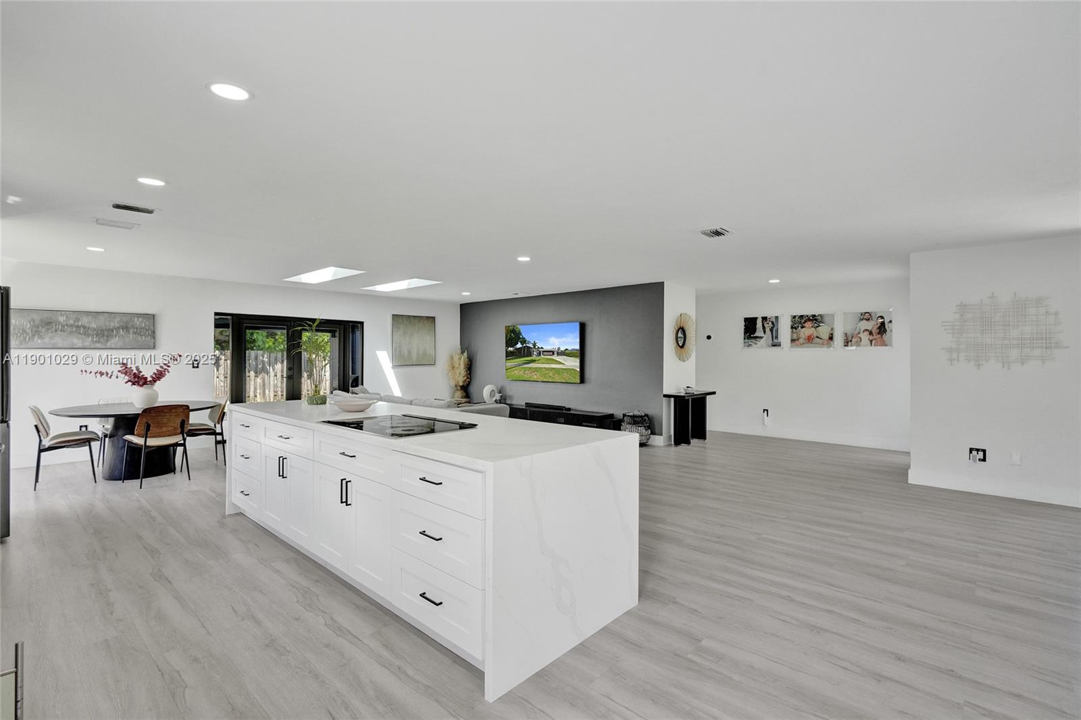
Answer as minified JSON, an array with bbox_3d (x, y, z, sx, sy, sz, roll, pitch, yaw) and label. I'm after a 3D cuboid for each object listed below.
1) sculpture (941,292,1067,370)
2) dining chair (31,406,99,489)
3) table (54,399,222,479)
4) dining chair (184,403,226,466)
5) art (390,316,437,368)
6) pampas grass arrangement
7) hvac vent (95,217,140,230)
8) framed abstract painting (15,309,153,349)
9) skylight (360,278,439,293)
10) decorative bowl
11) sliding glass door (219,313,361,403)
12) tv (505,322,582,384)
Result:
[{"bbox_3d":[4.428,-0.279,4.618,0.876,0.735,0.040,0,0,42],"label":"sculpture"},{"bbox_3d":[-5.001,0.894,5.059,0.530,0.795,0.480,0,0,-45],"label":"dining chair"},{"bbox_3d":[-4.584,0.908,5.488,1.480,0.750,1.480,0,0,45],"label":"table"},{"bbox_3d":[-4.114,0.875,5.848,0.500,0.820,0.550,0,0,42],"label":"dining chair"},{"bbox_3d":[-2.476,-0.380,9.442,0.040,0.970,0.950,0,0,45],"label":"art"},{"bbox_3d":[-1.753,0.292,10.059,0.480,1.090,0.480,0,0,0],"label":"pampas grass arrangement"},{"bbox_3d":[-3.651,-1.155,4.127,0.275,0.020,0.305,0,0,42],"label":"hvac vent"},{"bbox_3d":[-5.796,-0.372,6.045,0.040,0.475,1.490,0,0,42],"label":"framed abstract painting"},{"bbox_3d":[-2.215,-1.219,7.602,1.550,0.120,0.480,0,0,41],"label":"skylight"},{"bbox_3d":[-1.397,0.346,3.612,0.330,0.080,0.330,0,0,0],"label":"decorative bowl"},{"bbox_3d":[-4.058,0.280,7.966,0.120,2.020,2.260,0,0,45],"label":"sliding glass door"},{"bbox_3d":[0.025,-0.123,8.817,1.860,1.060,0.070,0,0,41],"label":"tv"}]

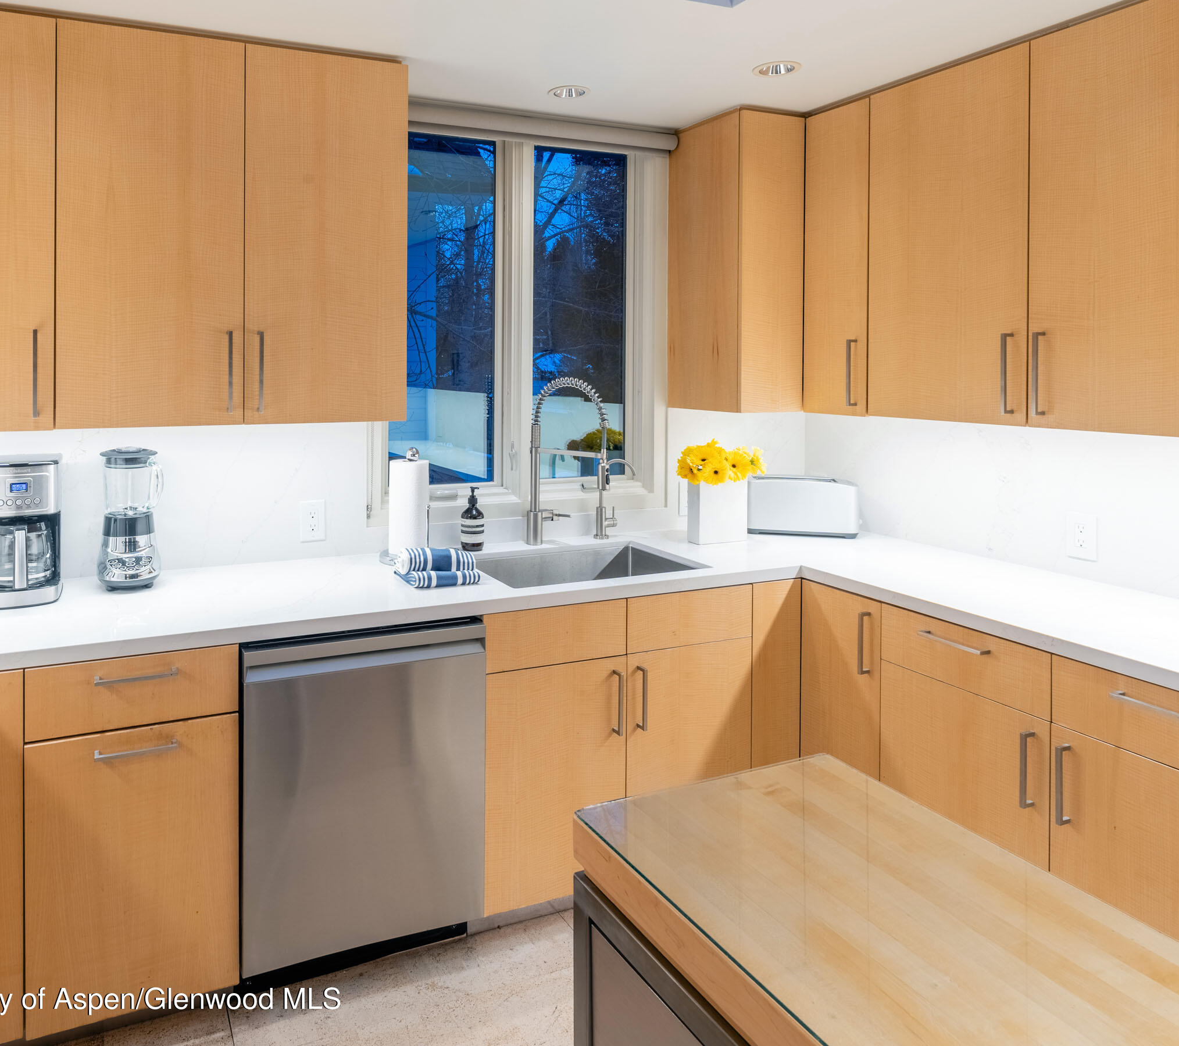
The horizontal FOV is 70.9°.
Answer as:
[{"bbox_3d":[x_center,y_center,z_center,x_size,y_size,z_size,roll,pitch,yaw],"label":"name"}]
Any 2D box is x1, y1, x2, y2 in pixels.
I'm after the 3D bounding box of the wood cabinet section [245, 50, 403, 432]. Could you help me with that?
[{"bbox_3d":[-0.809,-0.784,2.487,0.444,1.009,0.370,-2,6,-26],"label":"wood cabinet section"}]

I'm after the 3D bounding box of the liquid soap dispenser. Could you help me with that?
[{"bbox_3d":[-0.388,-0.016,2.778,0.078,0.212,0.078,0,6,0],"label":"liquid soap dispenser"}]

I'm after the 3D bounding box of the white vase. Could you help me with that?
[{"bbox_3d":[0.456,-0.044,2.935,0.187,0.218,0.075,-3,6,-26],"label":"white vase"}]

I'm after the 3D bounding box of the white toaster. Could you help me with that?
[{"bbox_3d":[0.798,-0.068,3.105,0.385,0.205,0.165,1,6,12],"label":"white toaster"}]

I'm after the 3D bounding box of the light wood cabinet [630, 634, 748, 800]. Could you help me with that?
[{"bbox_3d":[0.186,0.649,2.643,0.425,0.630,0.500,-3,6,-26],"label":"light wood cabinet"}]

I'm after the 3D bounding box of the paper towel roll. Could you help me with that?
[{"bbox_3d":[-0.577,-0.045,2.654,0.120,0.283,0.120,0,6,0],"label":"paper towel roll"}]

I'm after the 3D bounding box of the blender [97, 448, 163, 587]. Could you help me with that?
[{"bbox_3d":[-1.284,-0.024,2.323,0.168,0.392,0.168,-3,6,-26],"label":"blender"}]

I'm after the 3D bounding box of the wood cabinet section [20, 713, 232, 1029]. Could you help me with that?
[{"bbox_3d":[-1.128,0.741,2.104,0.432,0.632,0.560,-2,6,-26],"label":"wood cabinet section"}]

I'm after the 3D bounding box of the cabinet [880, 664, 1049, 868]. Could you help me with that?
[{"bbox_3d":[1.167,0.724,2.209,0.500,0.630,0.480,-3,6,-26],"label":"cabinet"}]

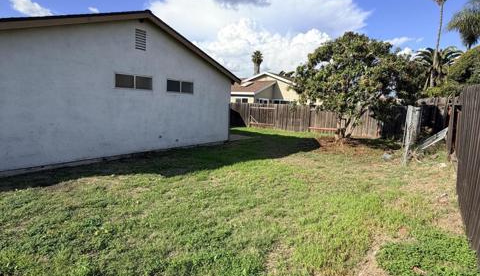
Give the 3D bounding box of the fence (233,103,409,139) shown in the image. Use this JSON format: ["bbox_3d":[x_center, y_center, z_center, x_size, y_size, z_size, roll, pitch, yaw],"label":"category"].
[{"bbox_3d":[3.920,-1.370,17.550,12.700,1.760,0.150,8,9,42],"label":"fence"}]

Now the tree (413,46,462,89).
[{"bbox_3d":[20.952,-5.311,27.016,4.400,8.287,4.400,7,9,37],"label":"tree"}]

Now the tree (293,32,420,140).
[{"bbox_3d":[5.580,-2.519,12.860,5.900,5.273,5.600,5,8,23],"label":"tree"}]

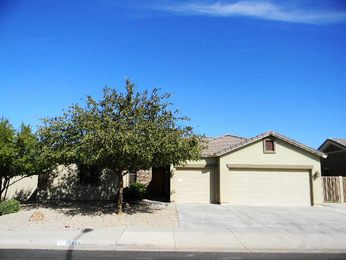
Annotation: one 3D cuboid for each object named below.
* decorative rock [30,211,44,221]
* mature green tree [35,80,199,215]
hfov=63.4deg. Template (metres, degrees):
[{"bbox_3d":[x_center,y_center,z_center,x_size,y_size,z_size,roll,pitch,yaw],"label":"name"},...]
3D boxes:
[{"bbox_3d":[-5.617,3.534,11.631,0.480,0.340,0.400,1,-8,0],"label":"decorative rock"},{"bbox_3d":[-2.565,0.694,13.688,8.130,6.590,6.800,1,-8,0],"label":"mature green tree"}]

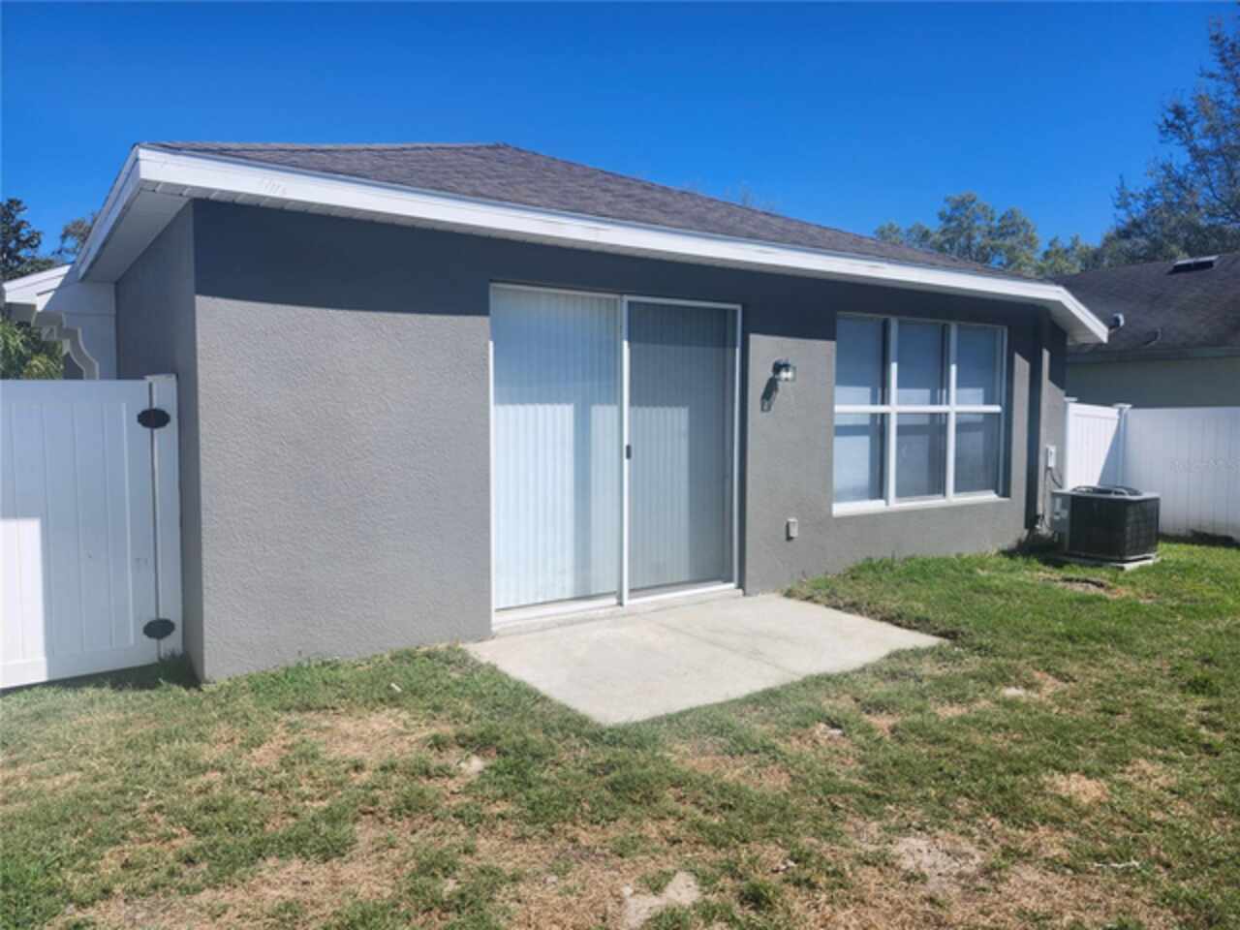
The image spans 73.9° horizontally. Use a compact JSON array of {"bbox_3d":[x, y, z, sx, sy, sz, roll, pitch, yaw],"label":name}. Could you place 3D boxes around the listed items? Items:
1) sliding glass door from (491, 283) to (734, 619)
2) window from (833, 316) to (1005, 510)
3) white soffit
[{"bbox_3d":[0.067,-0.107,6.570,2.420,2.420,0.140,-3,6,-35],"label":"sliding glass door"},{"bbox_3d":[3.243,-0.559,8.805,2.980,1.890,0.140,-3,6,-35],"label":"window"},{"bbox_3d":[0.264,-1.634,8.663,9.720,0.550,4.820,-3,6,-36],"label":"white soffit"}]

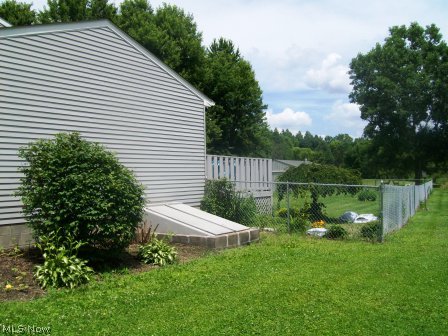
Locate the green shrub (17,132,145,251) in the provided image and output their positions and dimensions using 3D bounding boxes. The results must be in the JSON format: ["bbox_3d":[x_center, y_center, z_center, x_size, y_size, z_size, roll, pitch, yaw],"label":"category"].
[{"bbox_3d":[-2.300,0.420,7.150,1.980,1.980,1.900,0,0,0],"label":"green shrub"}]

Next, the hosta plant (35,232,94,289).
[{"bbox_3d":[-2.200,1.210,6.030,0.760,0.620,0.760,0,0,-14],"label":"hosta plant"}]

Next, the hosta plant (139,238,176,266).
[{"bbox_3d":[-1.085,1.335,7.150,0.610,0.385,0.580,0,0,0],"label":"hosta plant"}]

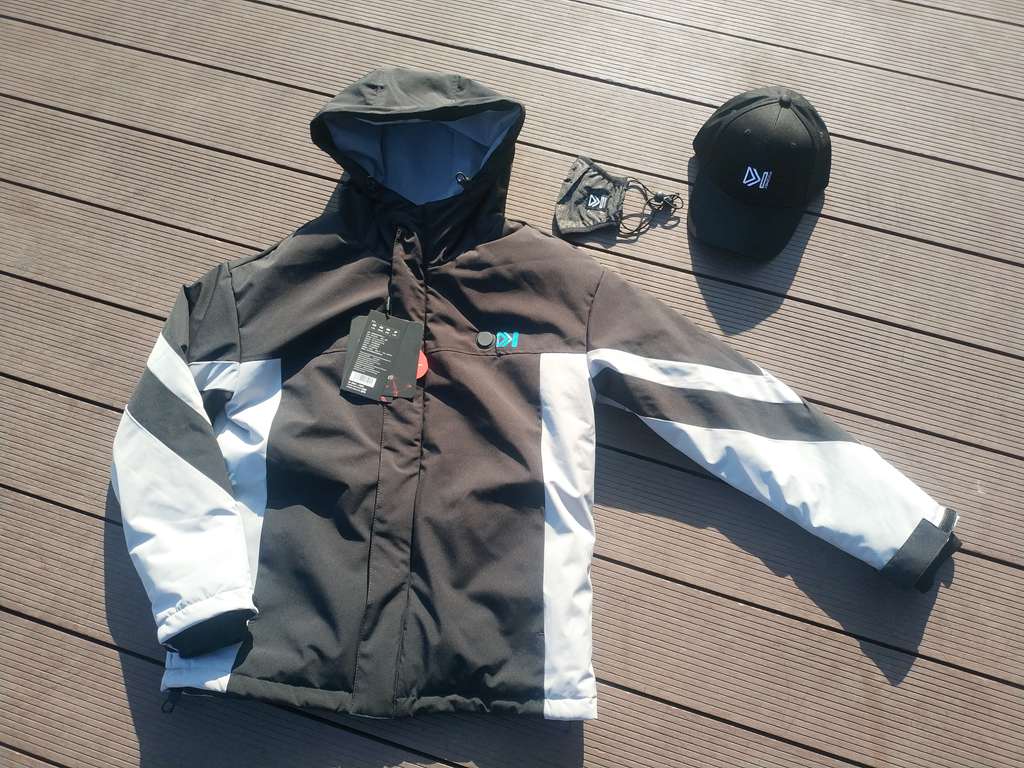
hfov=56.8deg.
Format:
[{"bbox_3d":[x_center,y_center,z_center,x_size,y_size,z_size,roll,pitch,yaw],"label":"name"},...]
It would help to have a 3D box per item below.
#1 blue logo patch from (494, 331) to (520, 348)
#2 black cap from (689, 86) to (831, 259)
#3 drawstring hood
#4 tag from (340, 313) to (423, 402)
[{"bbox_3d":[-0.006,-0.058,1.257,0.028,0.002,0.021,0,68,2],"label":"blue logo patch"},{"bbox_3d":[0.349,-0.318,1.339,0.190,0.135,0.275,19,70,9],"label":"black cap"},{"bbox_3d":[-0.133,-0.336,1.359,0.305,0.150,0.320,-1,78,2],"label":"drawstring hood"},{"bbox_3d":[-0.169,-0.039,1.246,0.093,0.010,0.122,7,69,5],"label":"tag"}]

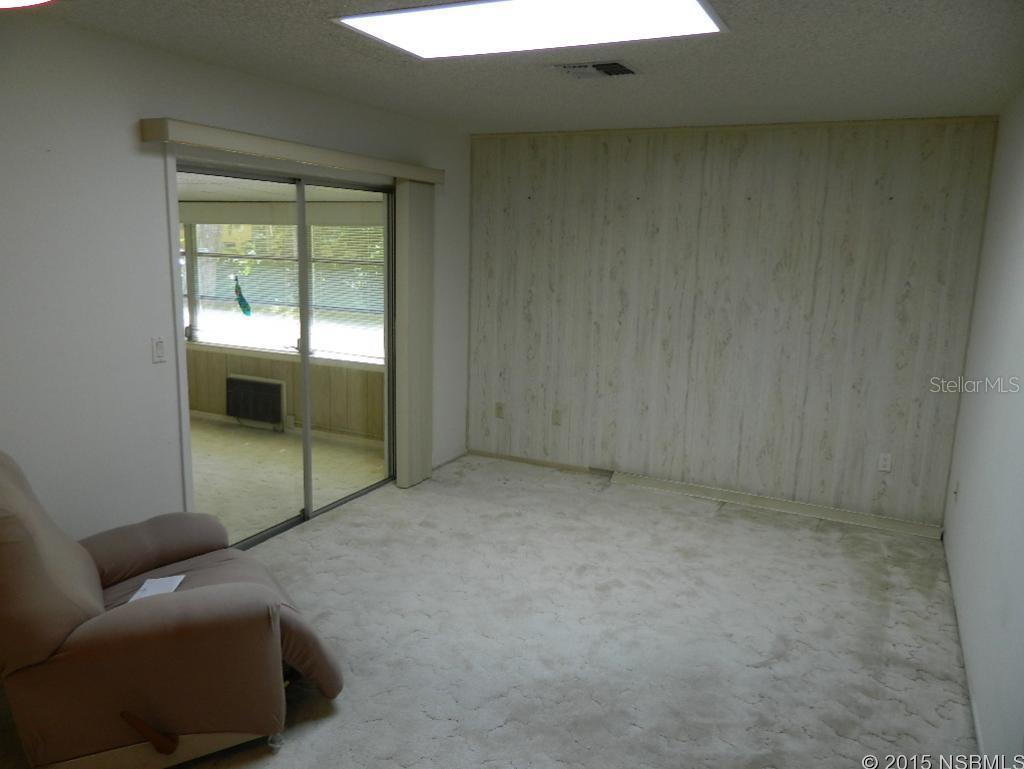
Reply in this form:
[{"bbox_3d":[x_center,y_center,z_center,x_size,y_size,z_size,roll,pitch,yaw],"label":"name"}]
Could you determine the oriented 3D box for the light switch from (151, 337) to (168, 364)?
[{"bbox_3d":[-1.558,-0.152,3.275,0.014,0.115,0.073,7,12,25],"label":"light switch"}]

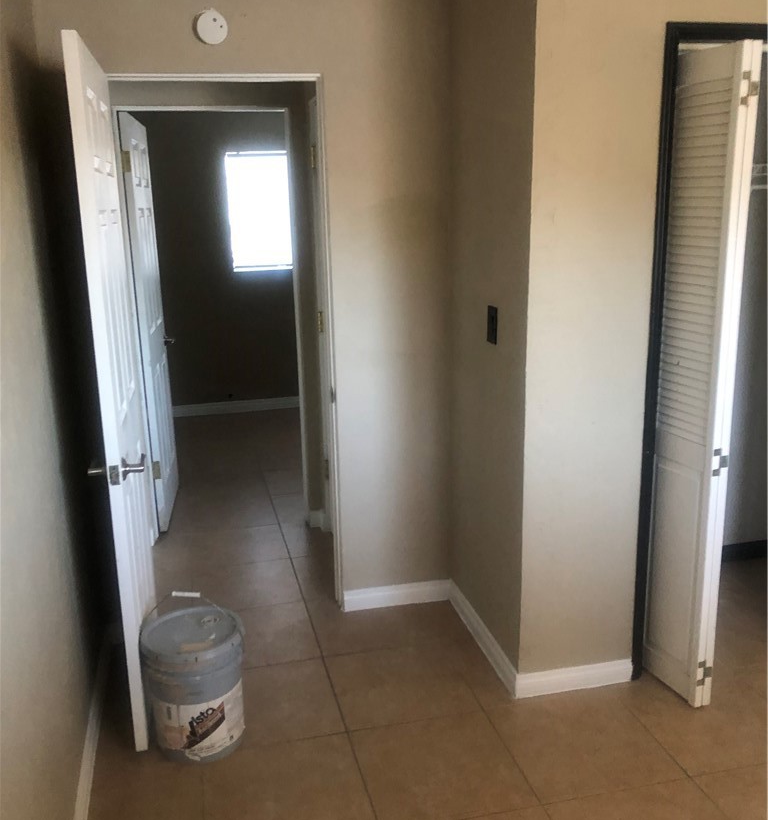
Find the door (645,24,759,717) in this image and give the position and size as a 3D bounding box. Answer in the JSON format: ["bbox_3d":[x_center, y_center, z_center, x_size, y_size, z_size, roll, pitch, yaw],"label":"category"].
[{"bbox_3d":[0.958,-0.047,2.588,0.058,2.003,0.294,-6,14,-20],"label":"door"}]

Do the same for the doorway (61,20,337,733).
[{"bbox_3d":[-0.487,-0.076,2.734,0.772,2.050,0.799,-4,14,-12],"label":"doorway"}]

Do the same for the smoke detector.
[{"bbox_3d":[-0.575,-1.279,2.778,0.106,0.108,0.036,-4,14,-12],"label":"smoke detector"}]

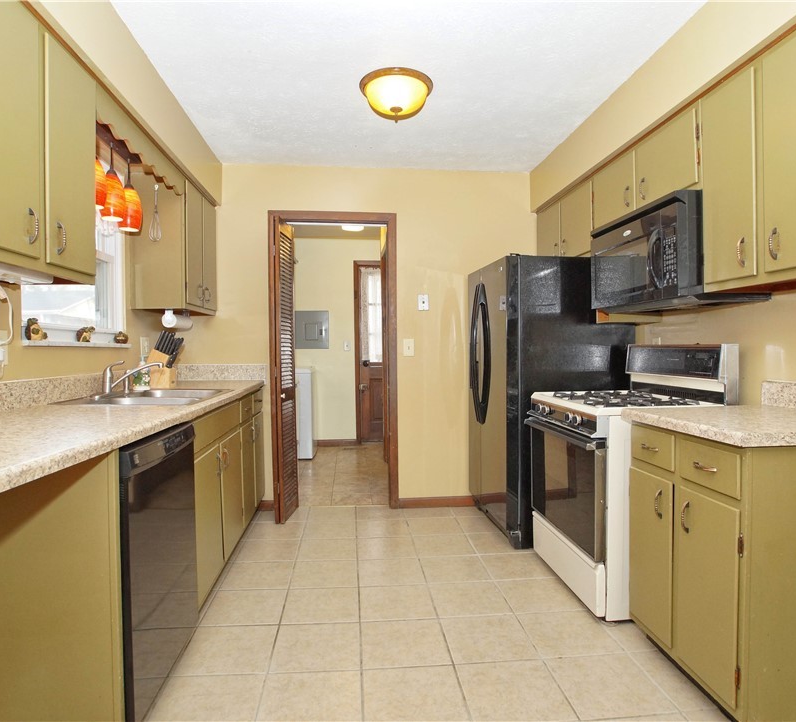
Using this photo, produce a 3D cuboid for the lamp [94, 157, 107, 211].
[{"bbox_3d":[-1.394,-0.822,2.200,0.125,0.258,0.125,0,1,-5],"label":"lamp"}]

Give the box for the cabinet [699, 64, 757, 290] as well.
[{"bbox_3d":[1.352,-0.640,1.789,0.300,0.723,0.275,0,1,-6],"label":"cabinet"}]

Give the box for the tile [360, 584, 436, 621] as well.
[{"bbox_3d":[-0.006,1.094,2.187,0.328,0.010,0.303,0,1,-5],"label":"tile"}]

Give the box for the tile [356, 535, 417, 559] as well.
[{"bbox_3d":[-0.063,1.083,2.791,0.328,0.010,0.303,0,1,-5],"label":"tile"}]

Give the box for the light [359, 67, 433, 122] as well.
[{"bbox_3d":[-0.008,-1.309,2.443,0.364,0.168,0.364,0,1,-6],"label":"light"}]

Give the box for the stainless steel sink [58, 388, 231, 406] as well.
[{"bbox_3d":[-1.167,0.264,2.346,0.540,0.182,0.770,0,1,-6],"label":"stainless steel sink"}]

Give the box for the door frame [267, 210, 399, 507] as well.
[{"bbox_3d":[-0.453,0.006,3.497,0.905,2.120,0.130,0,1,-5],"label":"door frame"}]

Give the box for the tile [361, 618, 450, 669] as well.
[{"bbox_3d":[0.024,1.132,1.945,0.337,0.010,0.304,0,1,-5],"label":"tile"}]

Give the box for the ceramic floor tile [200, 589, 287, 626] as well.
[{"bbox_3d":[-0.668,1.096,2.124,0.328,0.010,0.303,0,1,-5],"label":"ceramic floor tile"}]

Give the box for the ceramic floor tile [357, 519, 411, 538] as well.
[{"bbox_3d":[-0.099,1.100,3.156,0.328,0.010,0.312,1,1,-6],"label":"ceramic floor tile"}]

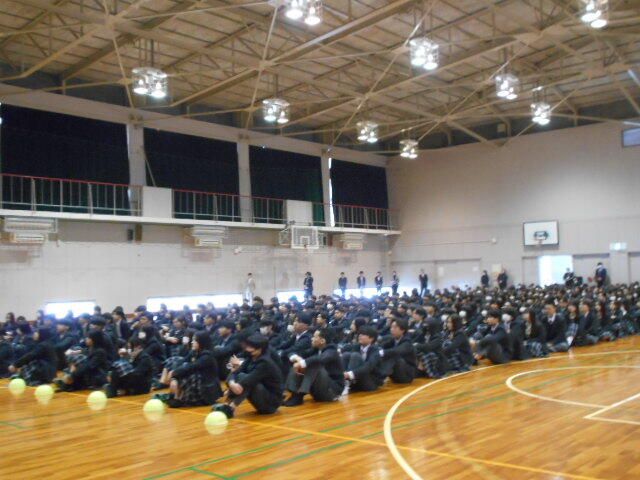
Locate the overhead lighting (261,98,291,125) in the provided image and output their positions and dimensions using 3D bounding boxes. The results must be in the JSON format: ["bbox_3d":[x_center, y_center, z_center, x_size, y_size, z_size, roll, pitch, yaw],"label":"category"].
[{"bbox_3d":[-1.737,-5.131,28.794,0.950,0.800,0.950,-5,-4,41],"label":"overhead lighting"}]

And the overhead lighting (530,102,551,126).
[{"bbox_3d":[10.258,-5.849,33.472,0.950,0.800,0.950,-5,-4,41],"label":"overhead lighting"}]

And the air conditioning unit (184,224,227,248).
[{"bbox_3d":[-4.975,-0.127,31.473,0.750,0.920,1.750,-5,-4,41],"label":"air conditioning unit"}]

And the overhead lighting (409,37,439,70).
[{"bbox_3d":[3.491,-6.256,24.253,0.950,0.800,0.950,-5,-4,41],"label":"overhead lighting"}]

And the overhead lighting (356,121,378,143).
[{"bbox_3d":[2.208,-4.989,33.312,0.950,0.800,0.950,-5,-4,41],"label":"overhead lighting"}]

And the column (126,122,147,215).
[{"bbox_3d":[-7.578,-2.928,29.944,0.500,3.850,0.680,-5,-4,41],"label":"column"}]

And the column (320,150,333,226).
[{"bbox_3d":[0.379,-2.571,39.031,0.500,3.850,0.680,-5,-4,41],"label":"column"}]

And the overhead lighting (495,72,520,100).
[{"bbox_3d":[7.473,-6.118,28.740,0.950,0.800,0.950,-5,-4,41],"label":"overhead lighting"}]

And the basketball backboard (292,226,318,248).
[{"bbox_3d":[-0.692,-0.121,33.486,0.120,1.050,1.800,-5,-4,41],"label":"basketball backboard"}]

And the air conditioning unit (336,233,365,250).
[{"bbox_3d":[1.609,0.095,38.997,0.750,0.920,1.700,-5,-4,41],"label":"air conditioning unit"}]

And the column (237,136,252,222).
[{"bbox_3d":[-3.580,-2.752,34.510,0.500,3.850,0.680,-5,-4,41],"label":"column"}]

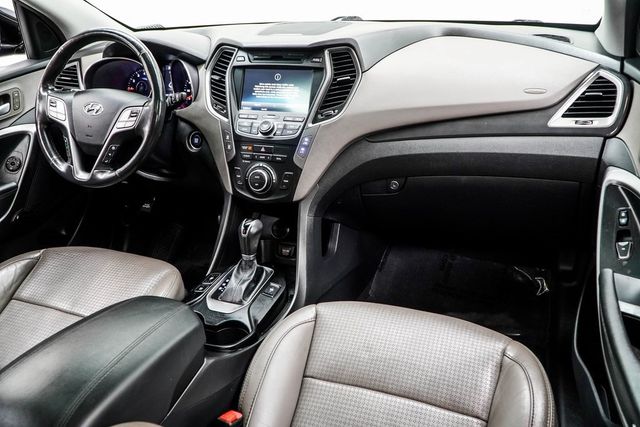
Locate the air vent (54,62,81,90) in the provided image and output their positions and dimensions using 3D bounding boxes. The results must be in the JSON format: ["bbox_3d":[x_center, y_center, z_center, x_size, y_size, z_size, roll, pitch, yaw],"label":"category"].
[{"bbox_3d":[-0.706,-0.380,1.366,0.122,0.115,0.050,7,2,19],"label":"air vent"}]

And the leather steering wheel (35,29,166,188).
[{"bbox_3d":[-0.516,-0.247,1.149,0.374,0.374,0.100,7,4,19],"label":"leather steering wheel"}]

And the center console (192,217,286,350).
[{"bbox_3d":[-0.188,0.138,1.040,0.215,0.210,0.300,7,24,19],"label":"center console"}]

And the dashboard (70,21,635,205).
[{"bbox_3d":[-0.067,-0.265,1.249,1.460,0.420,0.460,7,24,19],"label":"dashboard"}]

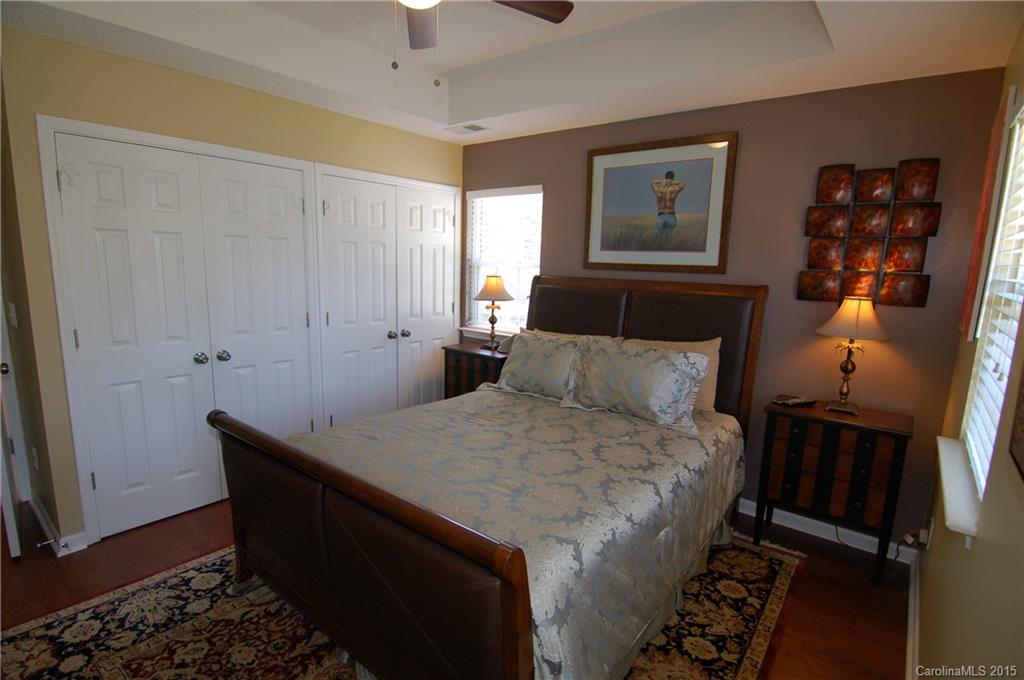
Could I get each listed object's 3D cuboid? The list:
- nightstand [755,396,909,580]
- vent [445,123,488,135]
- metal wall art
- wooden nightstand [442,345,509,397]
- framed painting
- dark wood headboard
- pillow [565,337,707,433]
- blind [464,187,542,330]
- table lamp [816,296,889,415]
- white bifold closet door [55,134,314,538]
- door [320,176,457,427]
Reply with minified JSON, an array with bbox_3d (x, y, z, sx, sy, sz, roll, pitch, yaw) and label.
[{"bbox_3d":[1.650,0.752,2.530,0.595,0.780,0.295,9,12,39],"label":"nightstand"},{"bbox_3d":[-0.328,-1.568,3.616,0.320,0.020,0.205,9,12,39],"label":"vent"},{"bbox_3d":[1.768,-0.524,2.409,0.533,0.695,0.060,9,12,39],"label":"metal wall art"},{"bbox_3d":[-0.213,0.472,3.902,0.610,0.800,0.310,9,12,39],"label":"wooden nightstand"},{"bbox_3d":[0.893,-0.855,3.118,0.995,0.816,0.040,9,12,39],"label":"framed painting"},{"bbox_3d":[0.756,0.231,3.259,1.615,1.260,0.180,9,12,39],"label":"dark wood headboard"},{"bbox_3d":[0.734,0.234,2.831,0.740,0.470,0.190,8,-17,33],"label":"pillow"},{"bbox_3d":[-0.103,-0.647,3.991,0.825,1.155,0.050,9,12,39],"label":"blind"},{"bbox_3d":[1.678,0.077,2.399,0.297,0.579,0.295,9,12,39],"label":"table lamp"},{"bbox_3d":[-1.760,-0.017,2.836,0.040,2.035,1.181,9,12,39],"label":"white bifold closet door"},{"bbox_3d":[-0.913,-0.165,3.842,0.040,2.045,1.216,9,12,39],"label":"door"}]

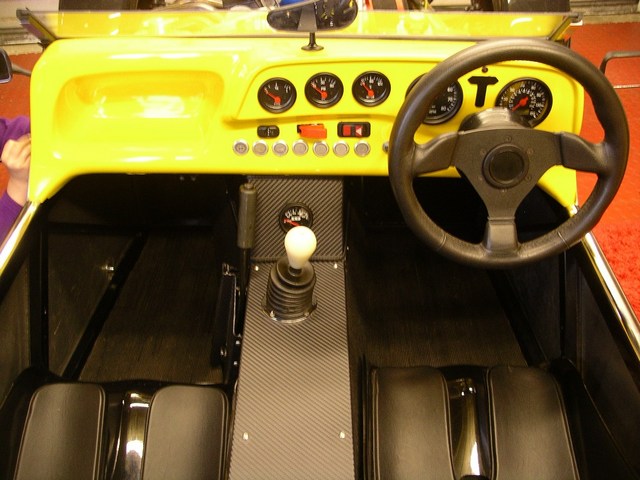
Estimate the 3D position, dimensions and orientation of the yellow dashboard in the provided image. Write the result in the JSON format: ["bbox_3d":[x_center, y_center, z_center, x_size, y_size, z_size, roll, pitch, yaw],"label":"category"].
[{"bbox_3d":[-0.028,-0.203,1.118,0.900,0.290,0.170,0,37,0],"label":"yellow dashboard"}]

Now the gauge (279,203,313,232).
[{"bbox_3d":[-0.042,-0.037,1.235,0.060,0.060,0.020,0,9,0],"label":"gauge"}]

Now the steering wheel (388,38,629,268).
[{"bbox_3d":[0.261,-0.113,0.954,0.329,0.329,0.070,0,24,0],"label":"steering wheel"}]

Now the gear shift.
[{"bbox_3d":[-0.048,0.043,1.122,0.087,0.150,0.090,0,37,0],"label":"gear shift"}]

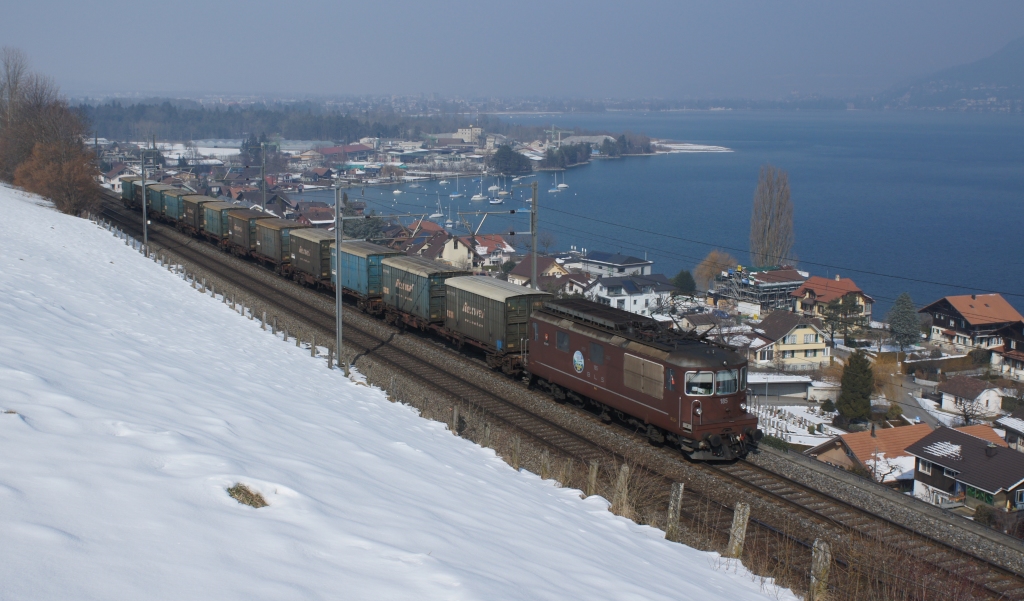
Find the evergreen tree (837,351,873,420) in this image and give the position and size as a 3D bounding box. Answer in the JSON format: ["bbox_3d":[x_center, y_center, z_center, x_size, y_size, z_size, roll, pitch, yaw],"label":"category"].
[{"bbox_3d":[45.621,11.202,159.000,4.700,9.200,4.700,3,10,16],"label":"evergreen tree"}]

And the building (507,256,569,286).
[{"bbox_3d":[6.808,-7.136,308.288,10.600,8.004,11.600,-7,12,-35],"label":"building"}]

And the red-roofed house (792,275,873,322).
[{"bbox_3d":[72.843,0.178,270.083,13.600,10.656,12.700,-5,11,-29],"label":"red-roofed house"}]

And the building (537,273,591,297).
[{"bbox_3d":[12.015,-2.549,284.000,13.000,7.800,10.500,-3,10,-19],"label":"building"}]

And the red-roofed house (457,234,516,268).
[{"bbox_3d":[-7.840,-15.954,367.000,14.500,8.800,11.500,-4,10,-22],"label":"red-roofed house"}]

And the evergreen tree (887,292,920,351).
[{"bbox_3d":[75.434,3.996,230.000,6.400,11.000,6.400,3,10,18],"label":"evergreen tree"}]

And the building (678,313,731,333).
[{"bbox_3d":[39.384,4.657,245.500,7.800,3.700,6.500,-5,11,-27],"label":"building"}]

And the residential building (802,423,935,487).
[{"bbox_3d":[38.953,16.696,125.500,12.000,6.600,11.500,-4,11,-25],"label":"residential building"}]

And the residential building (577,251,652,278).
[{"bbox_3d":[28.400,-9.632,334.000,17.000,8.000,11.500,-7,12,-37],"label":"residential building"}]

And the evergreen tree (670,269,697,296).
[{"bbox_3d":[44.441,-4.831,307.885,6.718,6.394,6.382,0,10,0],"label":"evergreen tree"}]

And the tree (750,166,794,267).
[{"bbox_3d":[65.000,-16.512,299.000,11.000,34.300,10.000,2,10,12],"label":"tree"}]

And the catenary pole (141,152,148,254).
[{"bbox_3d":[-33.705,-8.969,109.687,0.320,9.653,0.320,-5,11,-27],"label":"catenary pole"}]

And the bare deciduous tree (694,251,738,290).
[{"bbox_3d":[54.720,-7.856,318.499,11.238,10.782,10.676,0,10,0],"label":"bare deciduous tree"}]

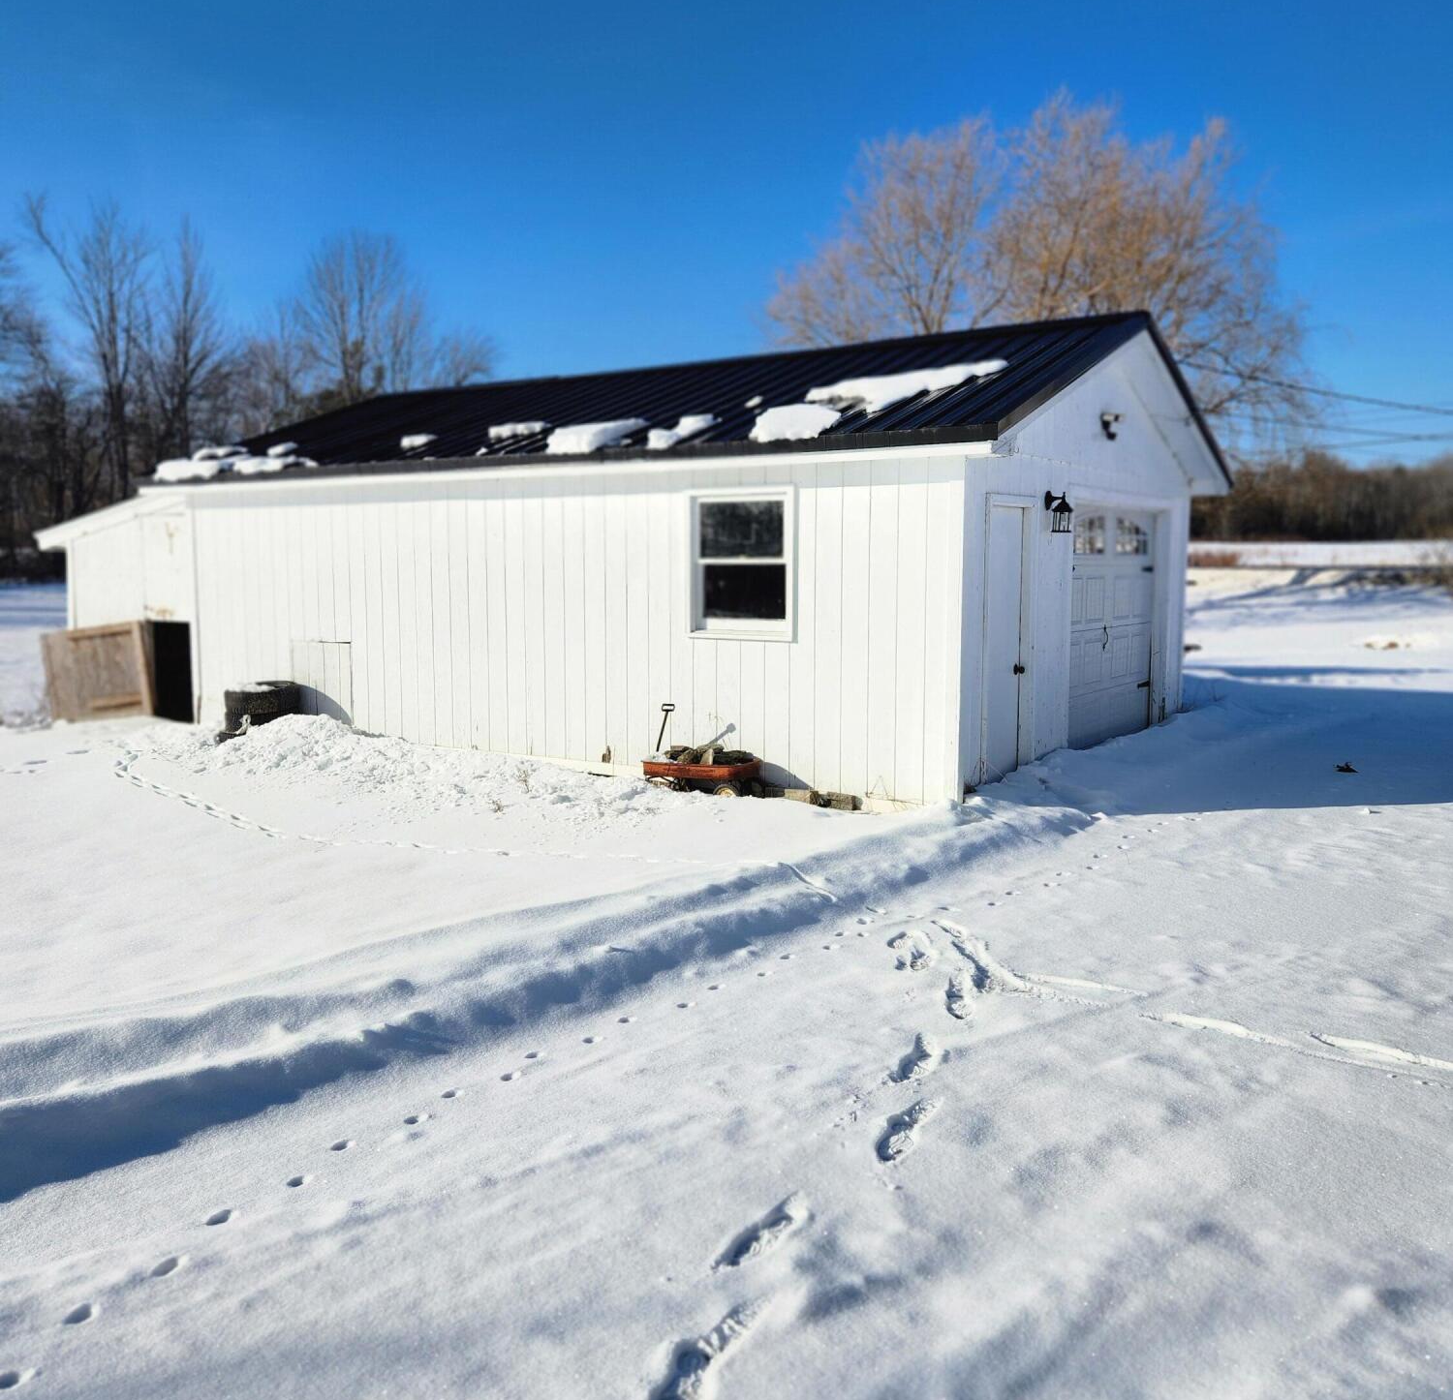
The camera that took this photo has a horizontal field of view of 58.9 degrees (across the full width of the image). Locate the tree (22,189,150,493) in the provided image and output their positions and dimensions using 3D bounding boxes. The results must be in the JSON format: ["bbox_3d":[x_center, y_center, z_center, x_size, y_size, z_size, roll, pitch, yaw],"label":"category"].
[{"bbox_3d":[-31.516,-15.431,64.694,6.829,19.312,6.829,0,6,0],"label":"tree"}]

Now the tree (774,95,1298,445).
[{"bbox_3d":[7.642,-8.565,32.260,13.891,12.748,13.891,0,6,0],"label":"tree"}]

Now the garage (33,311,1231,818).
[{"bbox_3d":[-1.293,-1.544,13.051,10.903,3.496,6.003,4,8,34],"label":"garage"}]

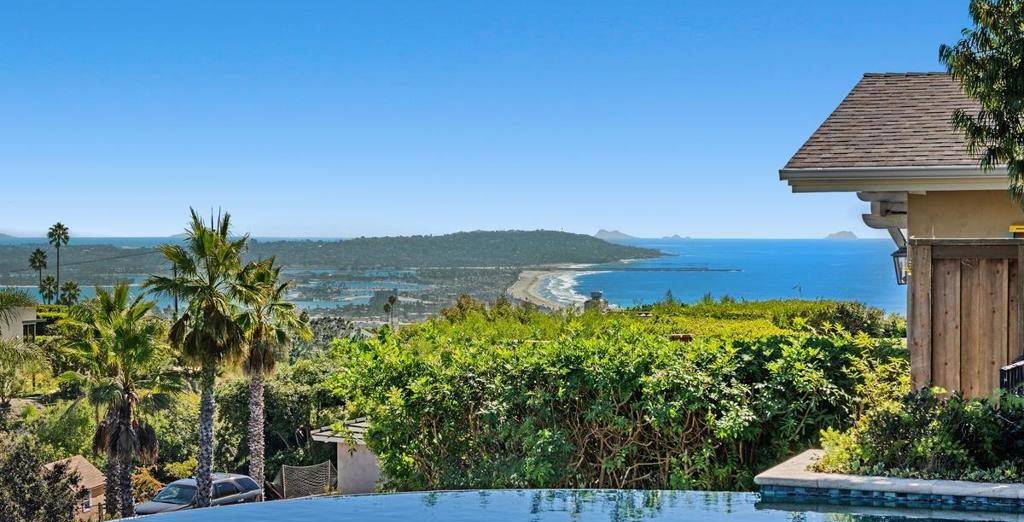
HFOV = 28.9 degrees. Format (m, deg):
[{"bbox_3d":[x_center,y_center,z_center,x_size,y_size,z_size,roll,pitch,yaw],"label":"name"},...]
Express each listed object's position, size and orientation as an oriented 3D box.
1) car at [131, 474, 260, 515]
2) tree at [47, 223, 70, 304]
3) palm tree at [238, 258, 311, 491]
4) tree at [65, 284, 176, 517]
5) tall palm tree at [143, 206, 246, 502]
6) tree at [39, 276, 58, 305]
[{"bbox_3d":[-9.150,7.070,57.287,1.820,1.520,4.750,1,1,33],"label":"car"},{"bbox_3d":[-58.132,1.217,255.000,3.010,12.300,3.010,0,1,0],"label":"tree"},{"bbox_3d":[-6.579,3.405,54.000,2.220,6.950,2.220,0,1,0],"label":"palm tree"},{"bbox_3d":[-9.638,3.607,49.000,2.760,6.060,2.760,0,1,0],"label":"tree"},{"bbox_3d":[-8.084,2.703,51.000,2.660,8.100,2.660,0,1,0],"label":"tall palm tree"},{"bbox_3d":[-59.317,4.932,255.000,2.430,5.890,2.430,0,1,0],"label":"tree"}]

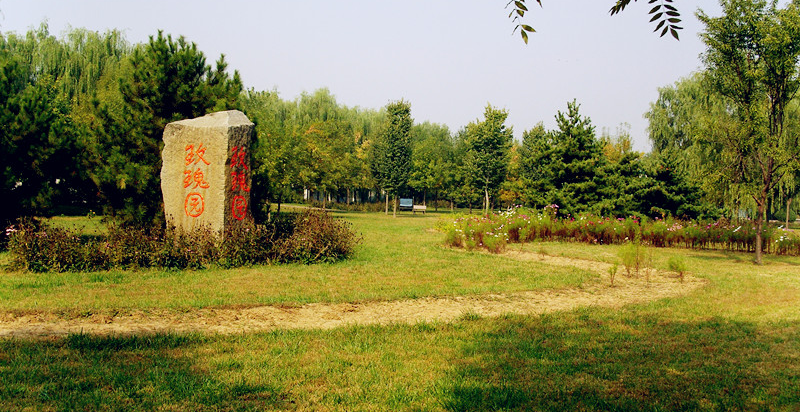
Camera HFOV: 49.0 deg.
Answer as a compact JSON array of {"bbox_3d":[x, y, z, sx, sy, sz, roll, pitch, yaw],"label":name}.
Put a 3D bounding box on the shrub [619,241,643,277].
[{"bbox_3d":[4.580,1.043,17.450,0.470,0.720,0.460,0,1,14],"label":"shrub"}]

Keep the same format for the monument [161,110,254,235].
[{"bbox_3d":[-4.640,-0.470,21.200,1.800,3.690,1.300,0,1,18],"label":"monument"}]

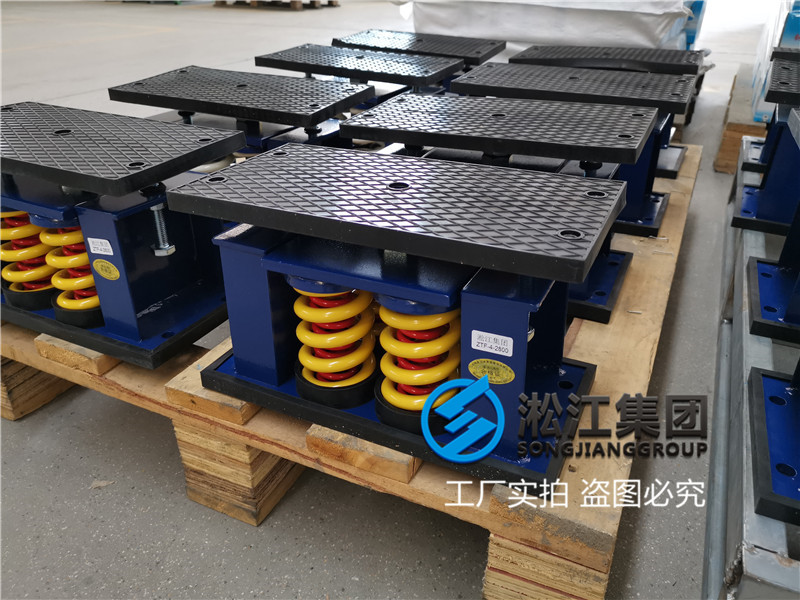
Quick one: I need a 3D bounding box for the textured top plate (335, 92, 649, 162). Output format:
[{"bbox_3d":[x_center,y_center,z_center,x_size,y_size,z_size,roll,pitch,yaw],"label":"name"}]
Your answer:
[{"bbox_3d":[0.142,-0.252,0.889,0.400,0.018,0.207,12,32,24],"label":"textured top plate"}]

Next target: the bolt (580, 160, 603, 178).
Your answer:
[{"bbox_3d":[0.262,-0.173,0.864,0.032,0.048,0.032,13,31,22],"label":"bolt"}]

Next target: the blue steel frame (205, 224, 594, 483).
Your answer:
[{"bbox_3d":[-0.001,0.018,0.671,0.404,0.180,0.198,12,32,23],"label":"blue steel frame"}]

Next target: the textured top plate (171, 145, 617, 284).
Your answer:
[{"bbox_3d":[-0.001,-0.103,0.615,0.400,0.018,0.207,12,30,23],"label":"textured top plate"}]

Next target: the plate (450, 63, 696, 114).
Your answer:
[{"bbox_3d":[0.320,-0.397,1.151,0.400,0.018,0.207,13,34,22],"label":"plate"}]

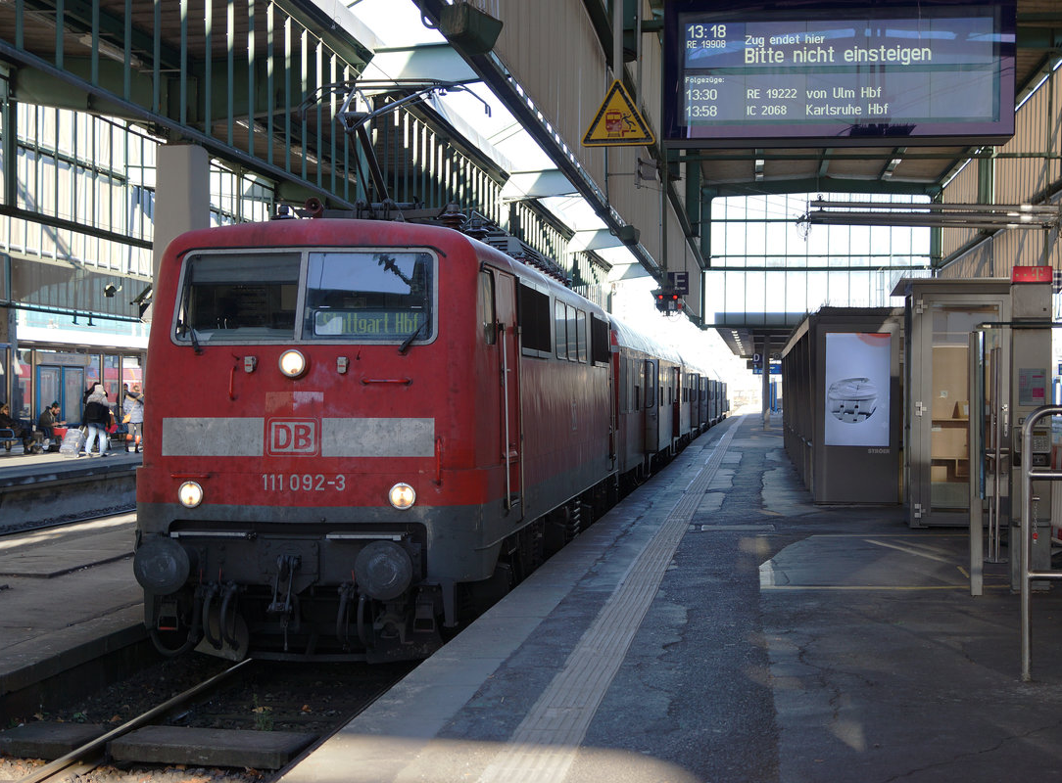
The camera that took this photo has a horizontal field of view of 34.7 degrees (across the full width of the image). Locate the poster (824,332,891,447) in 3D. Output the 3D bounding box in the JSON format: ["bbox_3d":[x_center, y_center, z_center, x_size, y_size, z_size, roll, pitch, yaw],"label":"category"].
[{"bbox_3d":[4.765,-0.027,24.750,0.950,1.660,0.100,0,0,7],"label":"poster"}]

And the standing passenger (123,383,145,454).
[{"bbox_3d":[-10.445,0.722,44.700,0.600,1.740,0.500,0,0,-9],"label":"standing passenger"}]

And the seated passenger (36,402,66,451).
[{"bbox_3d":[-12.922,0.965,45.800,0.800,1.300,0.580,0,0,7],"label":"seated passenger"}]

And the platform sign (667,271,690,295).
[{"bbox_3d":[3.480,-2.555,40.000,0.500,0.520,0.100,0,0,7],"label":"platform sign"}]

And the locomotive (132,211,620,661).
[{"bbox_3d":[-0.917,0.336,21.277,3.020,4.150,16.600,0,0,7],"label":"locomotive"}]

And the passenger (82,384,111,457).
[{"bbox_3d":[-10.812,0.727,42.300,0.620,1.770,0.500,0,0,14],"label":"passenger"}]

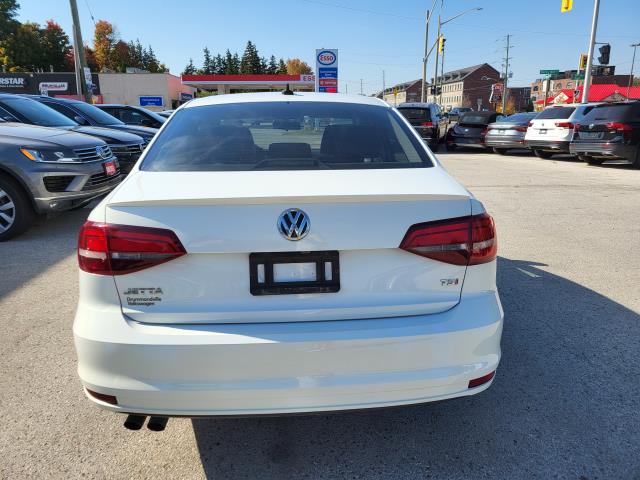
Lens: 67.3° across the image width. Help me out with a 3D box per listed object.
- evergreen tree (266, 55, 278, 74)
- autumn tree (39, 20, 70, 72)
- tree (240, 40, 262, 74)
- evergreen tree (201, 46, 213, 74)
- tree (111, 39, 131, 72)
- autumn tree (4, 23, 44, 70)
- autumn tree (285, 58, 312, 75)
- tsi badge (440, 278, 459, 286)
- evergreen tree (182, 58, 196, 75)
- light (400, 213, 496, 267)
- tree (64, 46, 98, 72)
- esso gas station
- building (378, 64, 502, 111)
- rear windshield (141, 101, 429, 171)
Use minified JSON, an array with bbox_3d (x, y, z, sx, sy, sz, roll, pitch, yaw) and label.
[{"bbox_3d":[-7.232,-23.553,74.441,2.800,9.710,2.800,0,15,0],"label":"evergreen tree"},{"bbox_3d":[-31.468,-20.419,58.716,5.200,11.790,5.200,0,15,0],"label":"autumn tree"},{"bbox_3d":[-11.694,-27.269,83.864,5.500,14.066,5.500,-1,14,-4],"label":"tree"},{"bbox_3d":[-17.210,-24.103,74.293,2.800,10.850,2.800,0,15,0],"label":"evergreen tree"},{"bbox_3d":[-27.812,-22.701,68.457,3.800,11.160,3.800,0,15,0],"label":"tree"},{"bbox_3d":[-35.496,-19.980,58.890,7.000,12.336,7.000,-1,14,-4],"label":"autumn tree"},{"bbox_3d":[-3.572,-24.968,81.354,6.000,10.825,6.000,-1,14,-4],"label":"autumn tree"},{"bbox_3d":[0.489,0.159,1.818,0.072,0.030,0.008,-3,15,-11],"label":"tsi badge"},{"bbox_3d":[-19.908,-23.276,74.515,2.800,9.140,2.800,0,15,0],"label":"evergreen tree"},{"bbox_3d":[0.520,0.004,1.896,0.480,0.205,0.270,-3,15,-11],"label":"light"},{"bbox_3d":[-28.757,-18.795,59.192,5.500,9.872,5.500,-1,14,-4],"label":"tree"},{"bbox_3d":[-5.863,-15.257,48.711,16.200,7.000,10.000,0,15,0],"label":"esso gas station"},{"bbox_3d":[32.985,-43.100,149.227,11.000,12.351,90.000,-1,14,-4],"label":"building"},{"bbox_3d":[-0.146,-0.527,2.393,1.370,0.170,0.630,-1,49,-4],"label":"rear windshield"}]

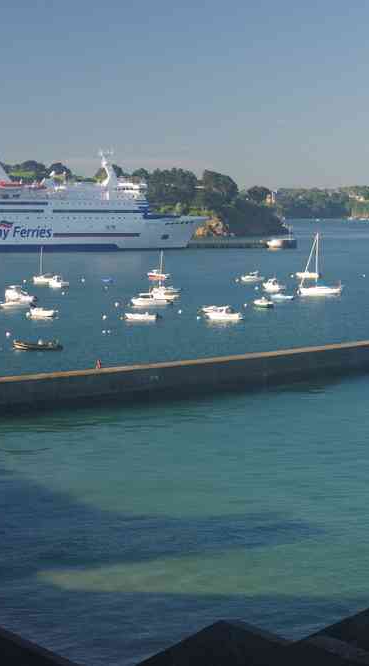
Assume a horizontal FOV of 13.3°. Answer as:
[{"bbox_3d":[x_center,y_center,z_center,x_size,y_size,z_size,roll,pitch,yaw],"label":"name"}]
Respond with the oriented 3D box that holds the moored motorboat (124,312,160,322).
[{"bbox_3d":[-6.500,-2.630,242.140,5.400,1.210,2.000,1,5,10],"label":"moored motorboat"}]

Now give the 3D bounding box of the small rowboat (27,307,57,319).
[{"bbox_3d":[-21.142,-3.126,237.803,4.443,1.500,1.750,0,4,3],"label":"small rowboat"}]

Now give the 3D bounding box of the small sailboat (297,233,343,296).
[{"bbox_3d":[25.782,-13.149,300.891,8.511,11.884,2.800,0,4,-5],"label":"small sailboat"}]

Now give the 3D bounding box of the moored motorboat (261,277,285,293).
[{"bbox_3d":[18.120,-9.760,321.140,4.900,2.900,2.000,2,5,20],"label":"moored motorboat"}]

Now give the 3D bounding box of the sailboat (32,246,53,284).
[{"bbox_3d":[-31.140,-14.960,349.360,5.200,8.160,2.000,2,5,20],"label":"sailboat"}]

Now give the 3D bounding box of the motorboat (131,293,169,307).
[{"bbox_3d":[-5.558,-5.847,269.654,6.660,2.040,2.300,0,4,3],"label":"motorboat"}]

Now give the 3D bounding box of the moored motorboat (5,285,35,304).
[{"bbox_3d":[-29.120,-6.890,280.710,6.400,3.320,2.400,4,6,38],"label":"moored motorboat"}]

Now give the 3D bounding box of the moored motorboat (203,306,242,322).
[{"bbox_3d":[5.830,-2.895,232.689,5.666,1.965,2.200,0,4,0],"label":"moored motorboat"}]

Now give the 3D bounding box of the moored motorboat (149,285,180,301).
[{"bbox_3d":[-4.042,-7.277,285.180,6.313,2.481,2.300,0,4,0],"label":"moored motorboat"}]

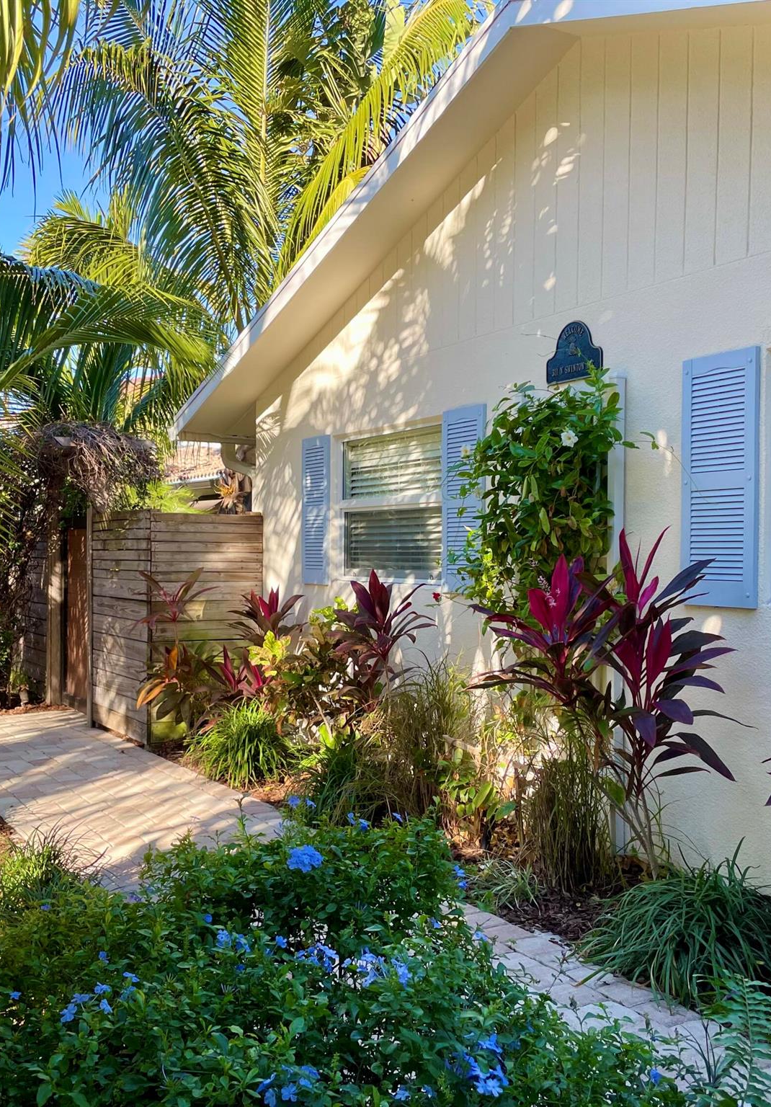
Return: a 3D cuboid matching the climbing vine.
[{"bbox_3d":[0.696,-0.207,4.900,0.420,1.048,0.876,1,0,-29],"label":"climbing vine"}]

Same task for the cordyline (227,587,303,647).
[{"bbox_3d":[-0.800,0.446,7.500,0.500,0.430,0.460,1,0,0],"label":"cordyline"}]

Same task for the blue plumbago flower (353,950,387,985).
[{"bbox_3d":[-0.033,0.877,2.350,0.073,0.060,0.065,1,0,0],"label":"blue plumbago flower"}]

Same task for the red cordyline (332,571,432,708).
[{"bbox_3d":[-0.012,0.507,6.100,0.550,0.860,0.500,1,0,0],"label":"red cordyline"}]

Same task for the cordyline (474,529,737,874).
[{"bbox_3d":[0.850,0.560,4.350,0.750,1.320,0.850,1,0,-29],"label":"cordyline"}]

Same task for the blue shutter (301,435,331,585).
[{"bbox_3d":[-0.479,-0.286,7.541,0.030,0.992,0.384,1,0,-29],"label":"blue shutter"}]

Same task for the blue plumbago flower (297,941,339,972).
[{"bbox_3d":[-0.142,0.855,2.350,0.090,0.055,0.075,1,0,0],"label":"blue plumbago flower"}]

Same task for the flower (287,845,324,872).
[{"bbox_3d":[-0.205,0.784,2.850,0.092,0.060,0.080,1,0,0],"label":"flower"}]

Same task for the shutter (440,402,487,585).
[{"bbox_3d":[0.416,-0.286,5.953,0.030,0.992,0.384,1,0,-29],"label":"shutter"}]

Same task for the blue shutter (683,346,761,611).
[{"bbox_3d":[1.312,-0.286,4.366,0.030,0.992,0.384,1,0,-29],"label":"blue shutter"}]

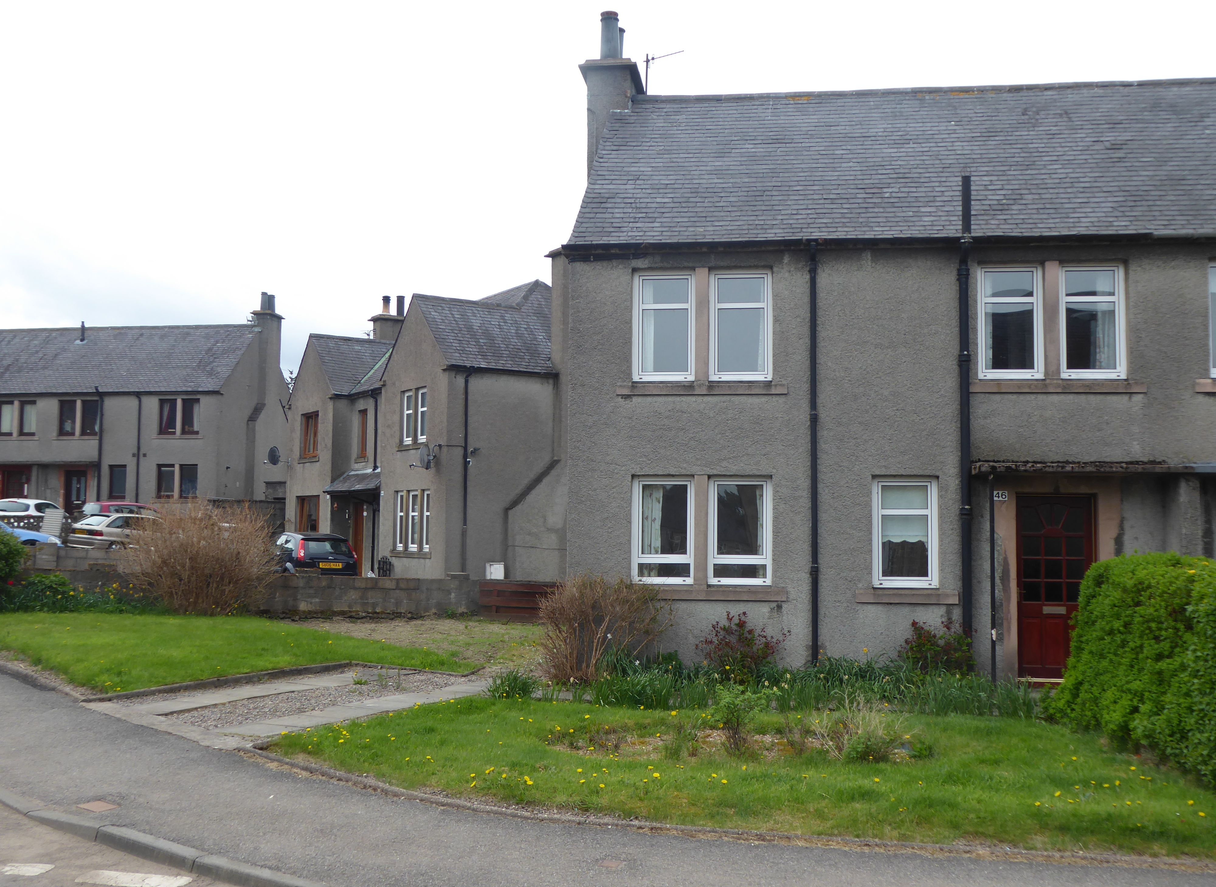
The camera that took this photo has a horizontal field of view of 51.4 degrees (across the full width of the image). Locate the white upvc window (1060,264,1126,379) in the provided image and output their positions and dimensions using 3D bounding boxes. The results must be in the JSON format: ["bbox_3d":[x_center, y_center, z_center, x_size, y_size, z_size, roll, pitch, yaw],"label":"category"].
[{"bbox_3d":[5.434,-1.366,14.181,0.712,1.301,0.090,0,-4,7],"label":"white upvc window"}]

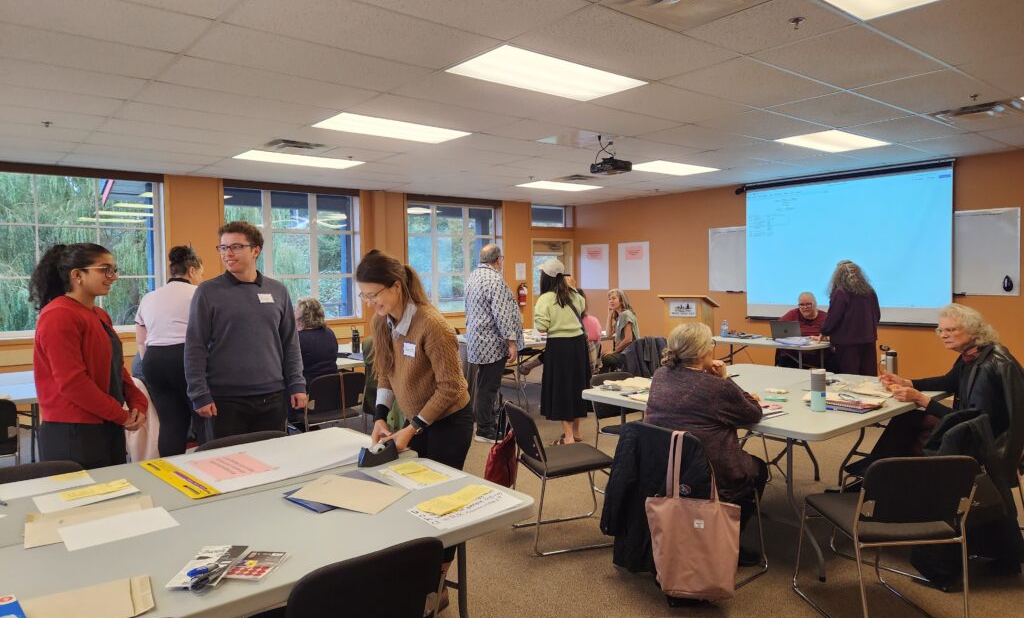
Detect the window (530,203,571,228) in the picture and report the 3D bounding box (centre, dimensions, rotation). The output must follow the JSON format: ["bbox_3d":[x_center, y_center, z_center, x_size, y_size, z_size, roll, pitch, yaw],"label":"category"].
[{"bbox_3d":[0.639,-1.605,11.618,0.950,0.410,0.140,-4,4,-40],"label":"window"}]

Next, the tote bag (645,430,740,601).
[{"bbox_3d":[0.816,0.910,3.060,0.420,0.730,0.150,1,3,25],"label":"tote bag"}]

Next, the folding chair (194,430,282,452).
[{"bbox_3d":[-1.048,0.963,2.895,0.480,0.760,0.560,-4,4,-40],"label":"folding chair"}]

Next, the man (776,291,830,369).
[{"bbox_3d":[3.163,0.430,7.304,0.600,1.220,0.750,1,4,38],"label":"man"}]

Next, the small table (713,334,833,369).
[{"bbox_3d":[2.725,0.695,7.160,0.700,0.740,1.280,-4,4,-40],"label":"small table"}]

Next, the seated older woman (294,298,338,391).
[{"bbox_3d":[-1.565,0.583,5.264,0.720,1.310,0.480,2,4,44],"label":"seated older woman"}]

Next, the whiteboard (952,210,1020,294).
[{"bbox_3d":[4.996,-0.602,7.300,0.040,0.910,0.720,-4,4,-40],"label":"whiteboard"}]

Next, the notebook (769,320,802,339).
[{"bbox_3d":[2.935,0.212,7.070,0.310,0.230,0.350,-4,4,-40],"label":"notebook"}]

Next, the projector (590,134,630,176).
[{"bbox_3d":[0.876,-1.358,6.050,0.270,0.300,0.310,-4,4,-40],"label":"projector"}]

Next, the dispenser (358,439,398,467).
[{"bbox_3d":[-0.540,0.581,2.768,0.165,0.085,0.065,-3,4,-38],"label":"dispenser"}]

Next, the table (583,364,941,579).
[{"bbox_3d":[1.587,0.860,4.188,1.820,0.737,1.545,-4,4,-40],"label":"table"}]

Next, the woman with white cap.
[{"bbox_3d":[0.446,0.357,5.986,0.390,1.600,0.470,2,4,42],"label":"woman with white cap"}]

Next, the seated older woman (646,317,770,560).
[{"bbox_3d":[0.921,0.693,3.260,0.560,1.230,0.720,2,4,44],"label":"seated older woman"}]

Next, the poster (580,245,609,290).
[{"bbox_3d":[1.407,-0.708,11.551,0.010,0.762,0.635,-4,4,-40],"label":"poster"}]

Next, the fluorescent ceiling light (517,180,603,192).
[{"bbox_3d":[0.660,-1.677,9.215,1.200,0.060,0.600,-4,4,-40],"label":"fluorescent ceiling light"}]

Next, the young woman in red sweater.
[{"bbox_3d":[-1.903,0.537,3.005,0.470,1.660,0.450,-1,3,-5],"label":"young woman in red sweater"}]

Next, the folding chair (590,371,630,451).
[{"bbox_3d":[0.897,0.840,4.602,0.480,0.760,0.560,-4,4,-40],"label":"folding chair"}]

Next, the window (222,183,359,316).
[{"bbox_3d":[-2.808,-0.681,8.818,1.810,1.670,0.140,-4,4,-40],"label":"window"}]

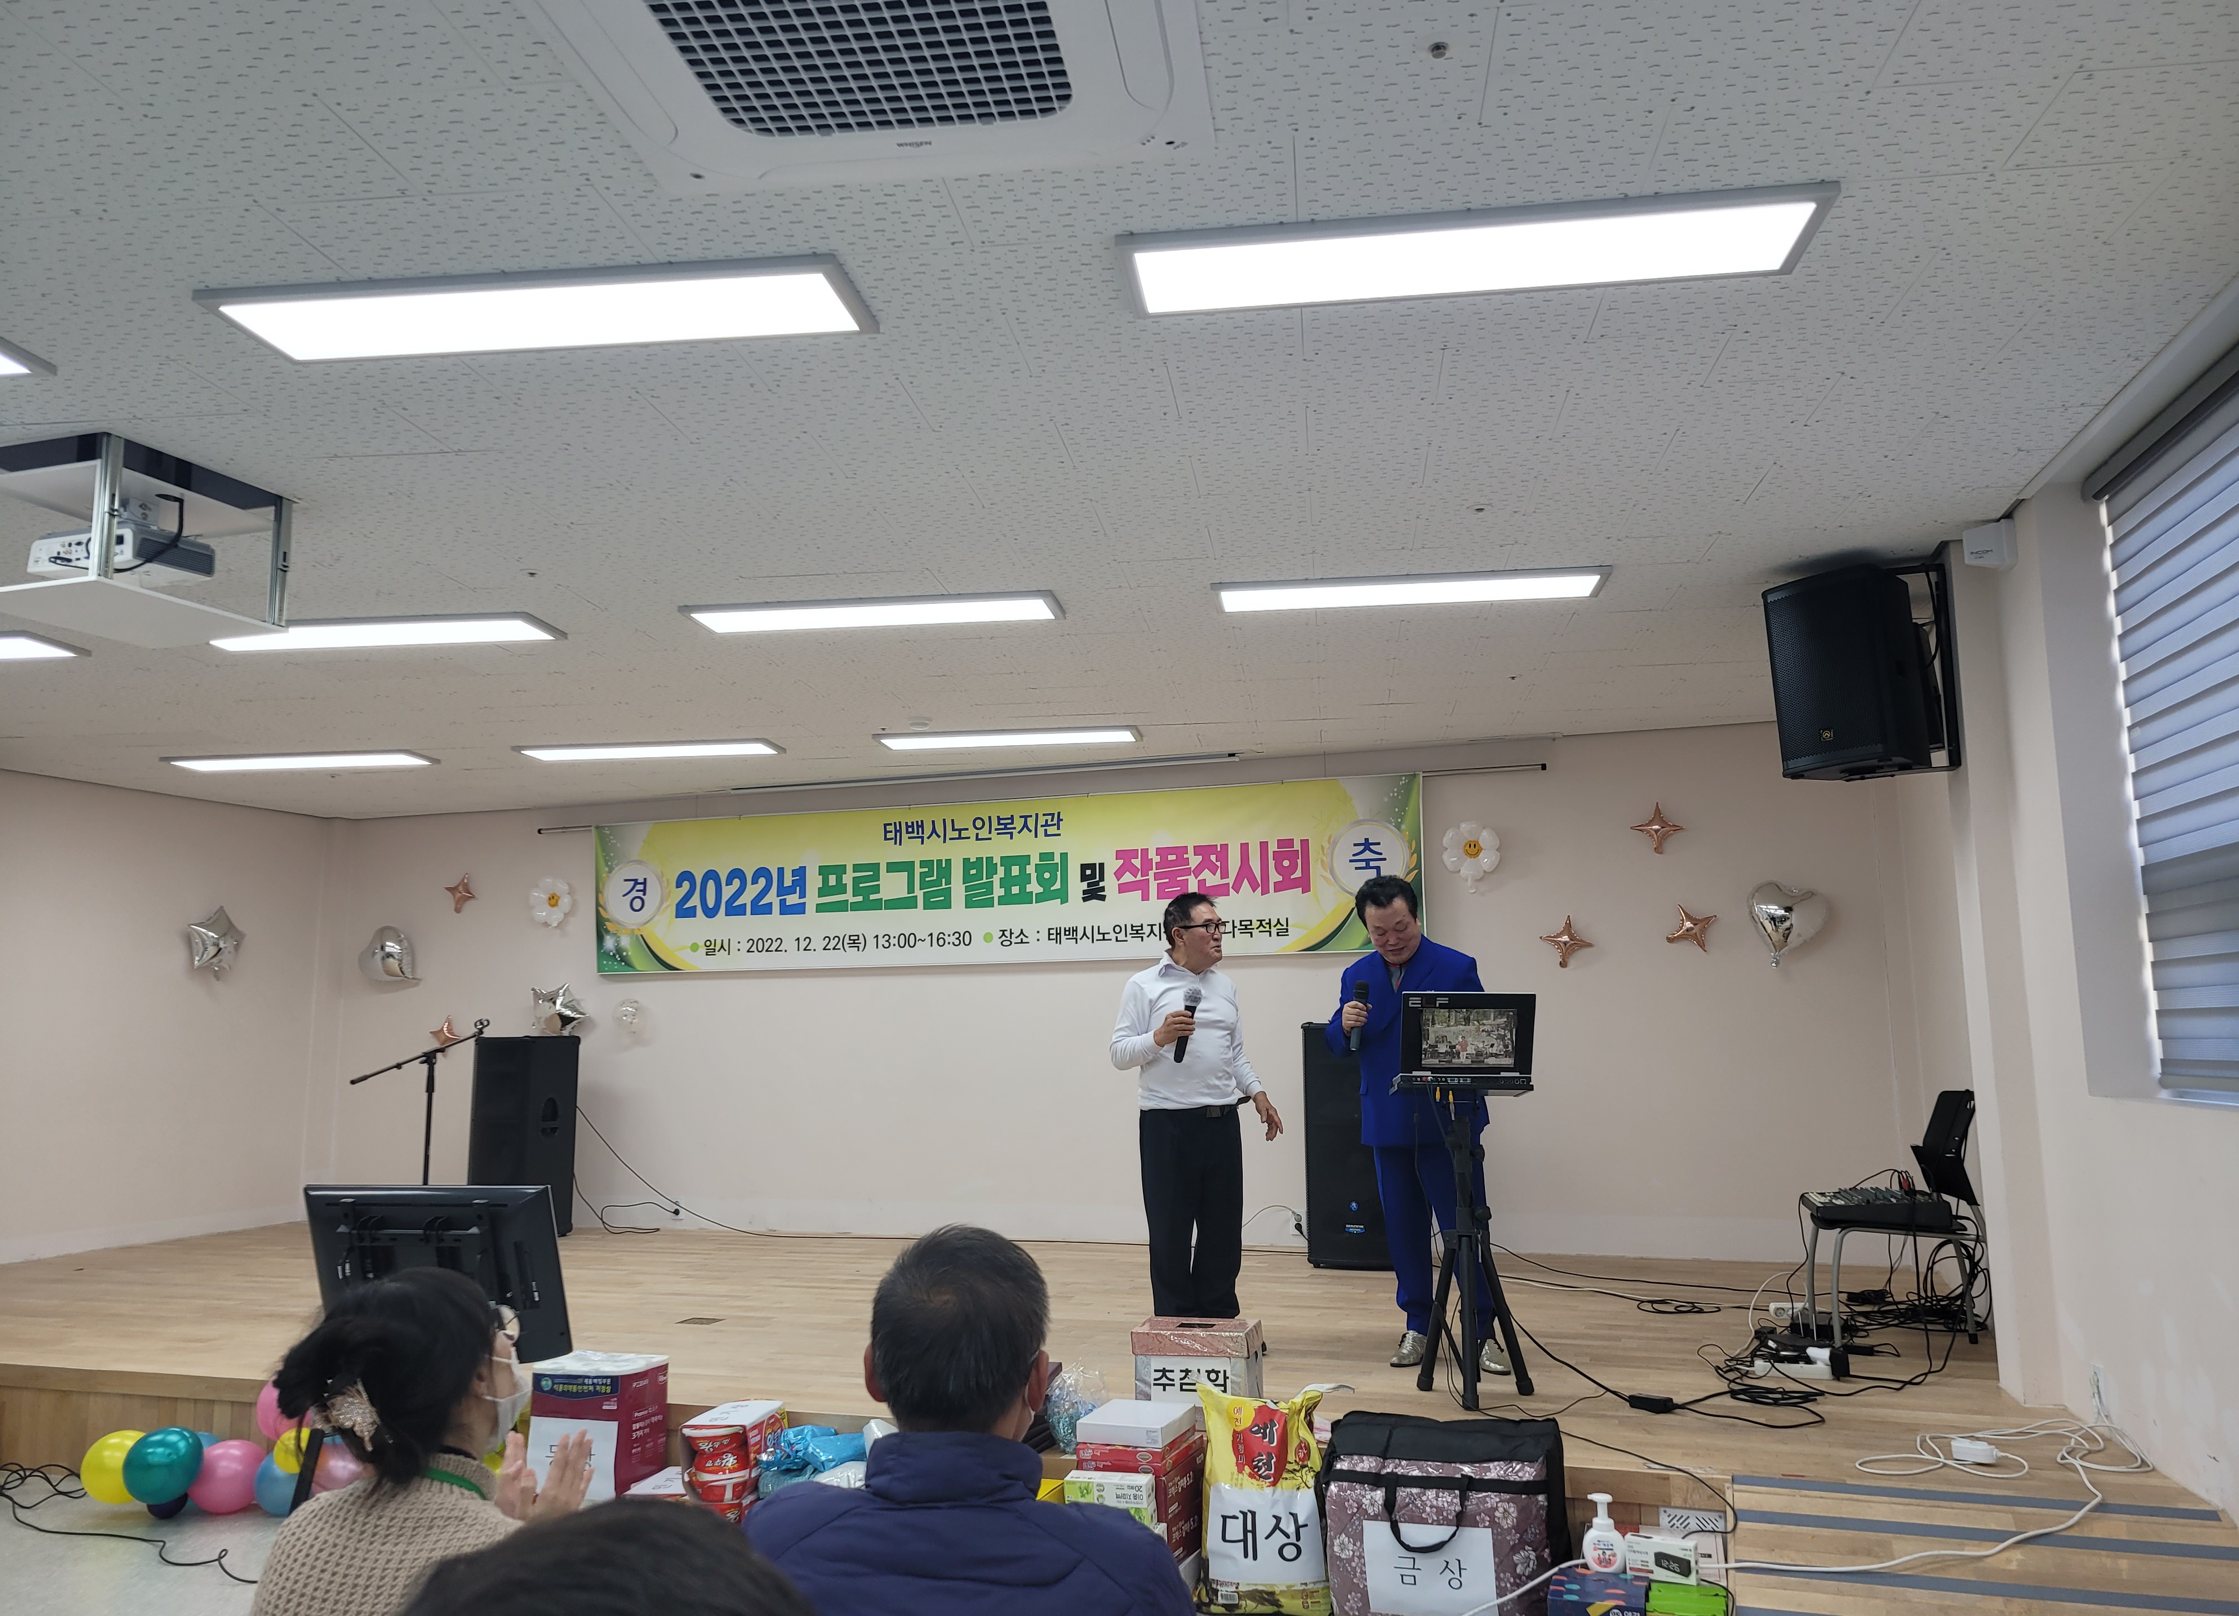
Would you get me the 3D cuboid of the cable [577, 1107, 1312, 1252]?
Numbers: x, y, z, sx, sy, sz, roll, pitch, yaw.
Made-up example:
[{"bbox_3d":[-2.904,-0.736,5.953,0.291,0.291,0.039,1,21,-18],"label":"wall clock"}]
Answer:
[{"bbox_3d":[-1.103,1.969,9.042,4.326,0.717,0.350,-3,-8,19],"label":"cable"}]

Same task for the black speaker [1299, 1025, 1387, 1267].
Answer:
[{"bbox_3d":[1.173,1.599,8.069,0.450,1.133,0.455,-3,-8,20],"label":"black speaker"}]

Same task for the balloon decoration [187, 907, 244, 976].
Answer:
[{"bbox_3d":[-5.286,0.782,9.829,0.160,0.400,0.360,-3,-8,19],"label":"balloon decoration"}]

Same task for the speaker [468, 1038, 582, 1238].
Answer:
[{"bbox_3d":[-3.370,1.870,9.557,0.460,1.110,0.420,-5,-9,27],"label":"speaker"}]

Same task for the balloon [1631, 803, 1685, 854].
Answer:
[{"bbox_3d":[2.613,0.102,8.157,0.258,0.243,0.086,-3,-8,20],"label":"balloon"}]

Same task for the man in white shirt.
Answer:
[{"bbox_3d":[0.276,1.083,5.931,0.560,1.595,0.420,3,-9,-25],"label":"man in white shirt"}]

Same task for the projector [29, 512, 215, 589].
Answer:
[{"bbox_3d":[-2.588,-0.641,4.377,0.352,0.090,0.250,-3,-8,20],"label":"projector"}]

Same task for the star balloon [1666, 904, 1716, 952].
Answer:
[{"bbox_3d":[2.737,0.582,8.048,0.248,0.243,0.086,-3,-8,20],"label":"star balloon"}]

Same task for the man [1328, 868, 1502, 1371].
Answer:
[{"bbox_3d":[1.011,1.041,5.743,0.577,1.609,0.405,-3,-8,14],"label":"man"}]

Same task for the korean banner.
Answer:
[{"bbox_3d":[-0.799,0.416,9.326,4.980,0.900,0.030,-3,-8,19],"label":"korean banner"}]

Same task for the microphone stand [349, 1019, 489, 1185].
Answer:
[{"bbox_3d":[-3.788,1.763,9.100,0.740,1.208,0.550,-1,-8,0],"label":"microphone stand"}]

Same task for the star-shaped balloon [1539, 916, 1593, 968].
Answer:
[{"bbox_3d":[2.194,0.660,8.238,0.253,0.248,0.086,4,-6,20],"label":"star-shaped balloon"}]

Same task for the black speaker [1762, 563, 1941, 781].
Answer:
[{"bbox_3d":[2.274,-0.407,5.221,0.350,0.588,0.345,1,-7,-41],"label":"black speaker"}]

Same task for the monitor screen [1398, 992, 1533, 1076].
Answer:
[{"bbox_3d":[1.051,0.682,5.067,0.410,0.261,0.030,-2,9,7],"label":"monitor screen"}]

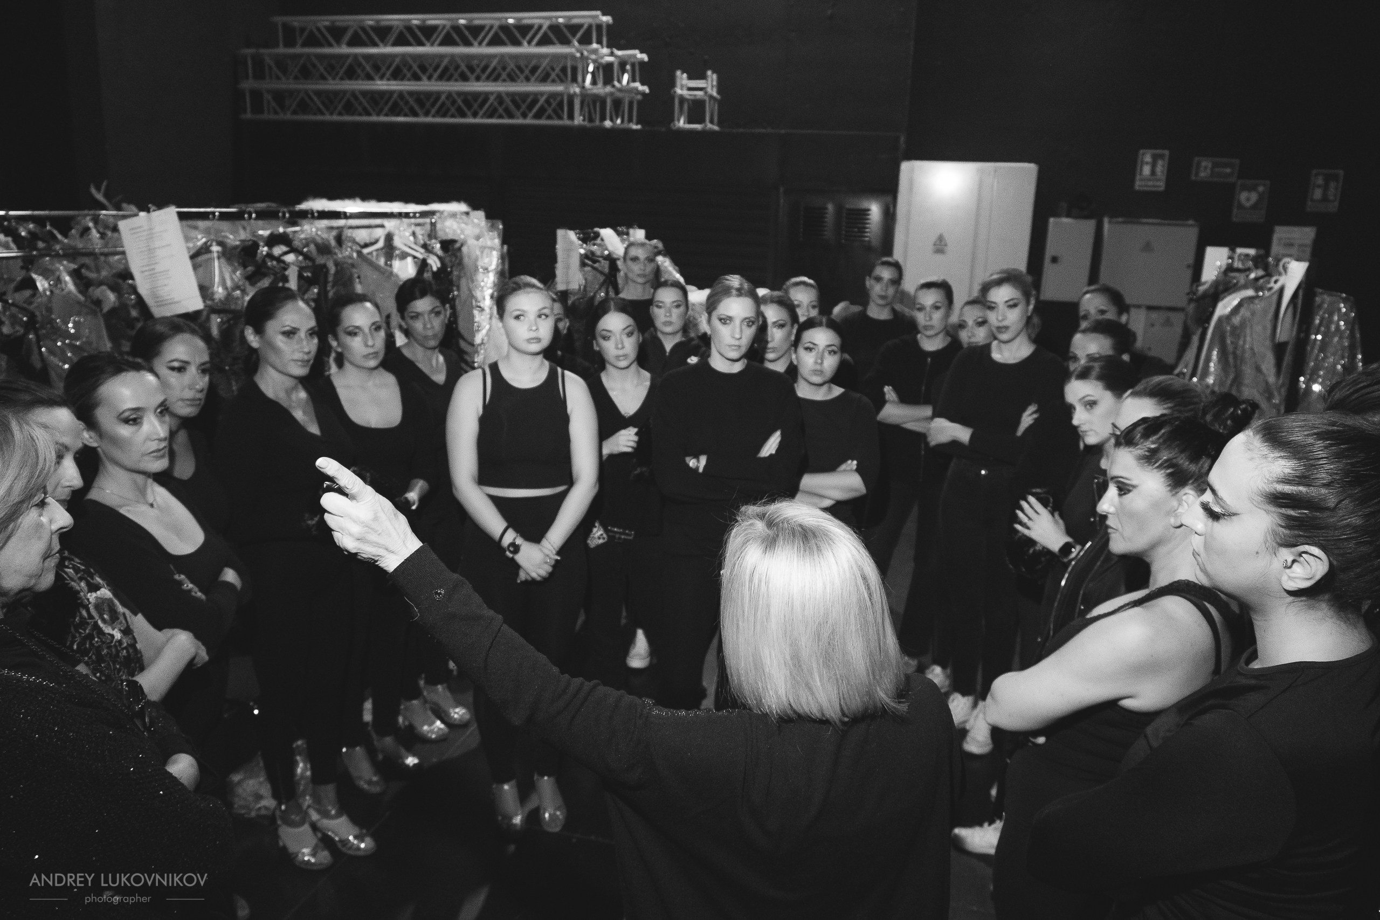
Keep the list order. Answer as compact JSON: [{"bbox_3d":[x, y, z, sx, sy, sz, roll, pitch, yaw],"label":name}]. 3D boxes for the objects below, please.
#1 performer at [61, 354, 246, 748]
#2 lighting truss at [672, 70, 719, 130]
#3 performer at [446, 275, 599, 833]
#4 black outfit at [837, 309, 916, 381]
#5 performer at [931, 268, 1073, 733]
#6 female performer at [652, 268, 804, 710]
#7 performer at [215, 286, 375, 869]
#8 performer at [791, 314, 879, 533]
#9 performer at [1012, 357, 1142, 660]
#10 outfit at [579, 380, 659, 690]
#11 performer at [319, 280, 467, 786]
[{"bbox_3d":[-1.105,0.560,2.259,0.370,1.617,0.470,10,16,31],"label":"performer"},{"bbox_3d":[0.063,-2.747,7.950,0.290,0.430,0.460,5,15,13],"label":"lighting truss"},{"bbox_3d":[-0.514,0.305,3.190,0.480,1.721,0.300,-1,14,-12],"label":"performer"},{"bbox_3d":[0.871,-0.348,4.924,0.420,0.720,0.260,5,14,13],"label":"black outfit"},{"bbox_3d":[1.091,0.200,3.803,0.470,1.781,0.340,6,15,15],"label":"performer"},{"bbox_3d":[0.070,0.338,3.074,0.470,1.752,0.340,1,14,-3],"label":"female performer"},{"bbox_3d":[-1.147,0.345,3.009,0.340,1.683,0.460,14,18,40],"label":"performer"},{"bbox_3d":[0.419,0.296,3.672,0.450,1.616,0.330,4,15,9],"label":"performer"},{"bbox_3d":[1.097,0.490,3.050,0.360,1.599,0.450,-7,17,-31],"label":"performer"},{"bbox_3d":[-0.268,0.337,3.712,0.450,1.274,0.300,0,14,-8],"label":"outfit"},{"bbox_3d":[-1.043,0.288,3.418,0.470,1.661,0.360,-11,19,-40],"label":"performer"}]

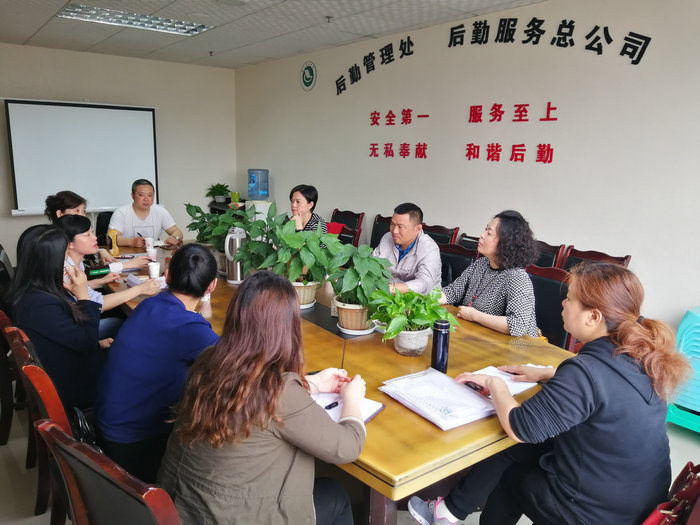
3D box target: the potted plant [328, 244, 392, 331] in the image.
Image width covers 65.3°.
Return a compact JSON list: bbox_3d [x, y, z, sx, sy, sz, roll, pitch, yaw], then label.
[{"bbox_3d":[0.051,0.111,2.621,0.300,0.380,0.300,2,12,1],"label":"potted plant"}]

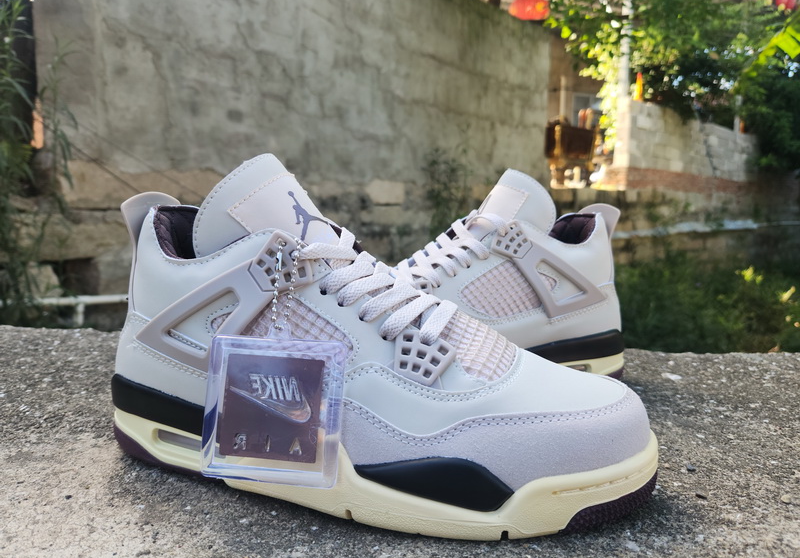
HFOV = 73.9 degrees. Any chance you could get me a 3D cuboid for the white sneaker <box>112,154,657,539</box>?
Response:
[{"bbox_3d":[-0.013,0.022,0.280,0.300,0.170,0.110,3,10,12],"label":"white sneaker"}]

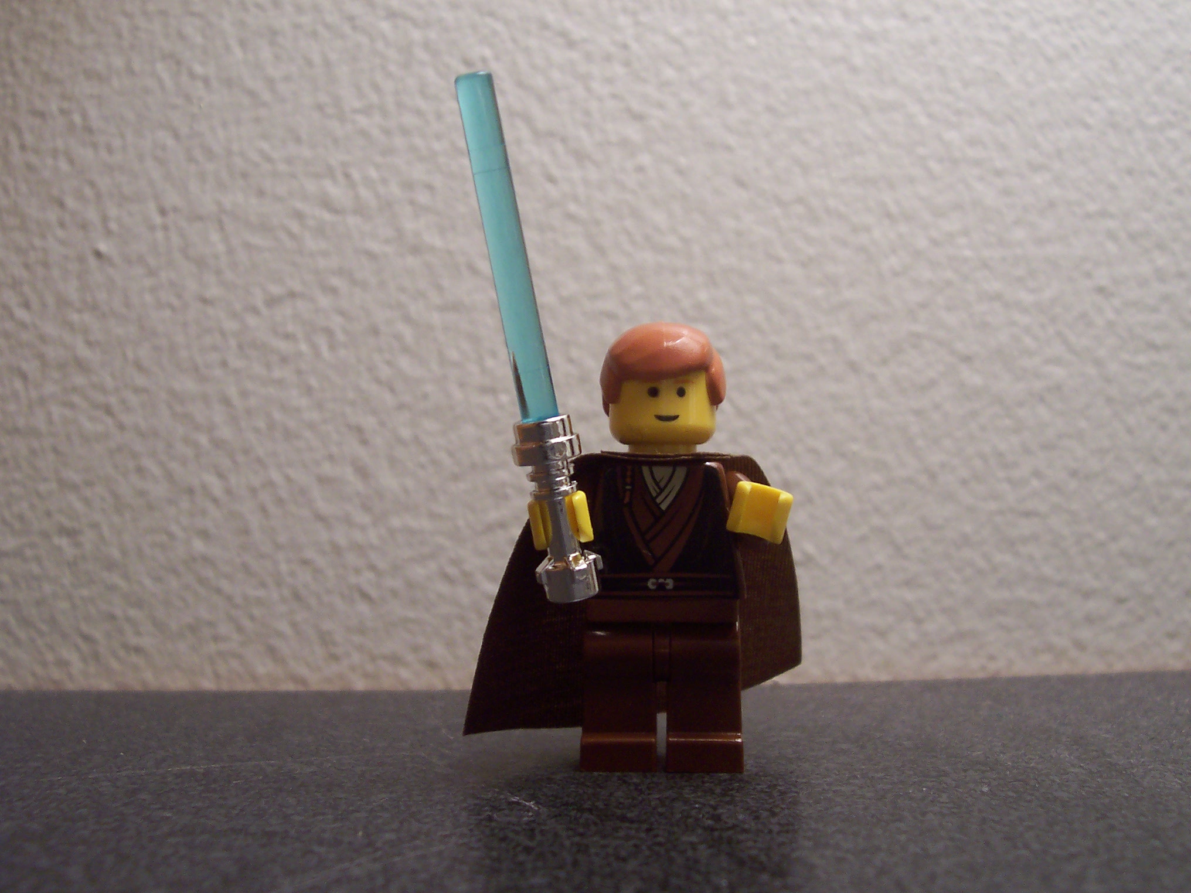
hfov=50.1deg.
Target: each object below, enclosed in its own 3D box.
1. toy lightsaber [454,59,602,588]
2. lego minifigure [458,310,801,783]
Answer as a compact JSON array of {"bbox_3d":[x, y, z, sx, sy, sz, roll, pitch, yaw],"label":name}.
[{"bbox_3d":[-0.006,-0.009,0.108,0.006,0.045,0.006,-10,9,0],"label":"toy lightsaber"},{"bbox_3d":[0.004,0.009,0.123,0.035,0.042,0.028,0,2,5],"label":"lego minifigure"}]

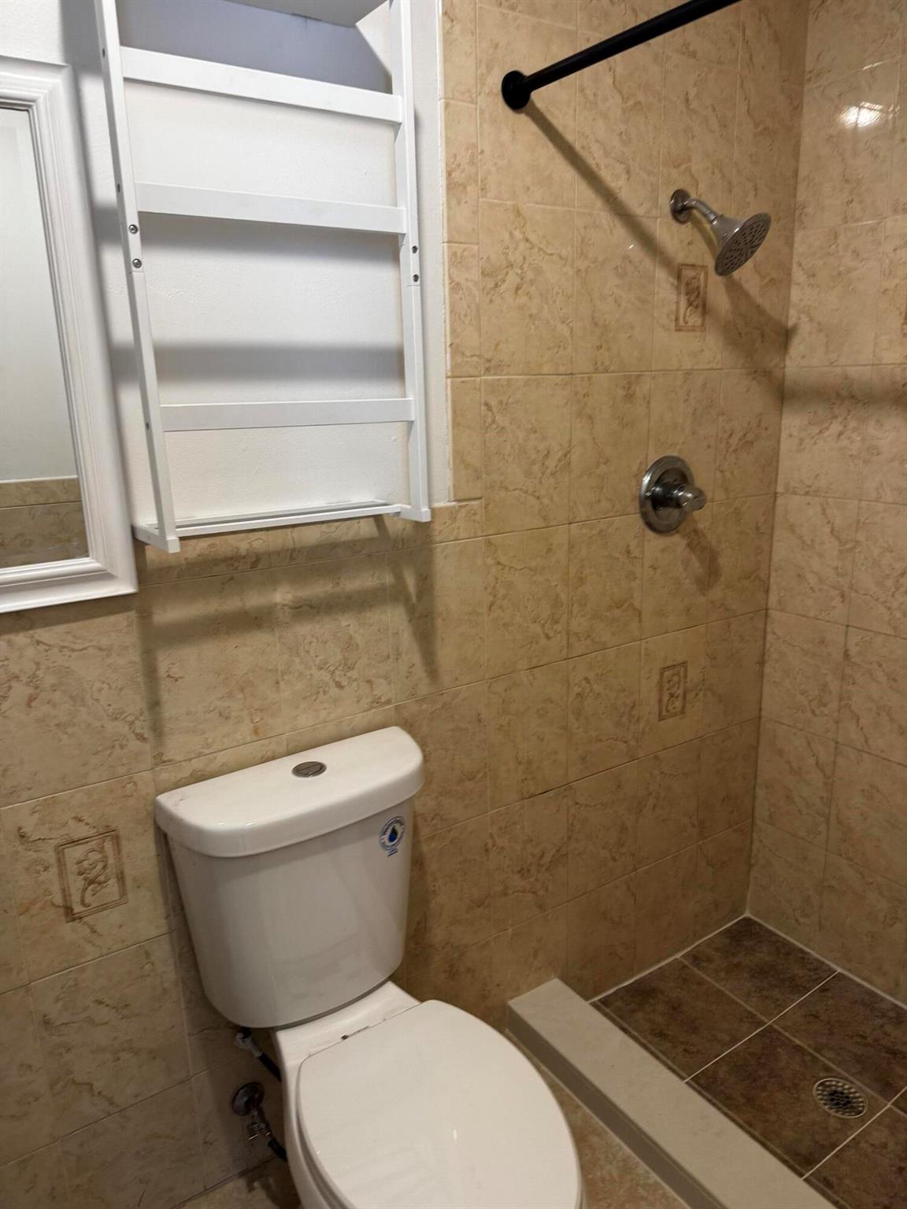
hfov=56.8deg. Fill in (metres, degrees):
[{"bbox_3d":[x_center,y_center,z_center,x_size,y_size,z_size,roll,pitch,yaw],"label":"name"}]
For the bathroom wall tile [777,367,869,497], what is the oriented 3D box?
[{"bbox_3d":[0.893,-0.413,2.027,0.010,0.304,0.221,-11,18,-32],"label":"bathroom wall tile"}]

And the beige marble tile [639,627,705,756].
[{"bbox_3d":[0.549,0.218,2.107,0.227,0.307,0.012,-11,17,-32],"label":"beige marble tile"}]

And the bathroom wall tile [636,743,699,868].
[{"bbox_3d":[0.547,0.507,2.142,0.223,0.302,0.010,-11,17,-32],"label":"bathroom wall tile"}]

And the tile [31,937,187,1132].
[{"bbox_3d":[-0.576,0.729,1.426,0.223,0.305,0.010,-11,17,-32],"label":"tile"}]

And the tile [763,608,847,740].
[{"bbox_3d":[0.918,0.183,2.204,0.012,0.307,0.226,-11,17,-32],"label":"tile"}]

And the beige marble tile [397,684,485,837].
[{"bbox_3d":[-0.021,0.330,1.741,0.227,0.307,0.012,-11,17,-32],"label":"beige marble tile"}]

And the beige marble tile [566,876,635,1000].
[{"bbox_3d":[0.373,0.854,2.131,0.224,0.313,0.010,-11,18,-32],"label":"beige marble tile"}]

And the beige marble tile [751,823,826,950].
[{"bbox_3d":[0.918,0.777,2.321,0.010,0.308,0.226,-11,17,-32],"label":"beige marble tile"}]

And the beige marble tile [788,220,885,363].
[{"bbox_3d":[0.872,-0.702,1.922,0.010,0.302,0.220,-11,18,-33],"label":"beige marble tile"}]

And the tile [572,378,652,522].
[{"bbox_3d":[0.334,-0.337,1.791,0.223,0.302,0.010,-11,17,-32],"label":"tile"}]

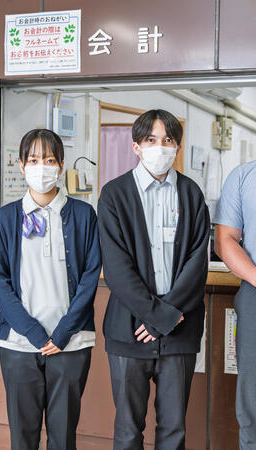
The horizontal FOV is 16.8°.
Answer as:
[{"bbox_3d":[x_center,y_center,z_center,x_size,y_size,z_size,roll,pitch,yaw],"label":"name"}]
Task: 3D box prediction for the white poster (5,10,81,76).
[{"bbox_3d":[-0.421,-0.888,4.237,0.420,0.297,0.010,2,2,23],"label":"white poster"}]

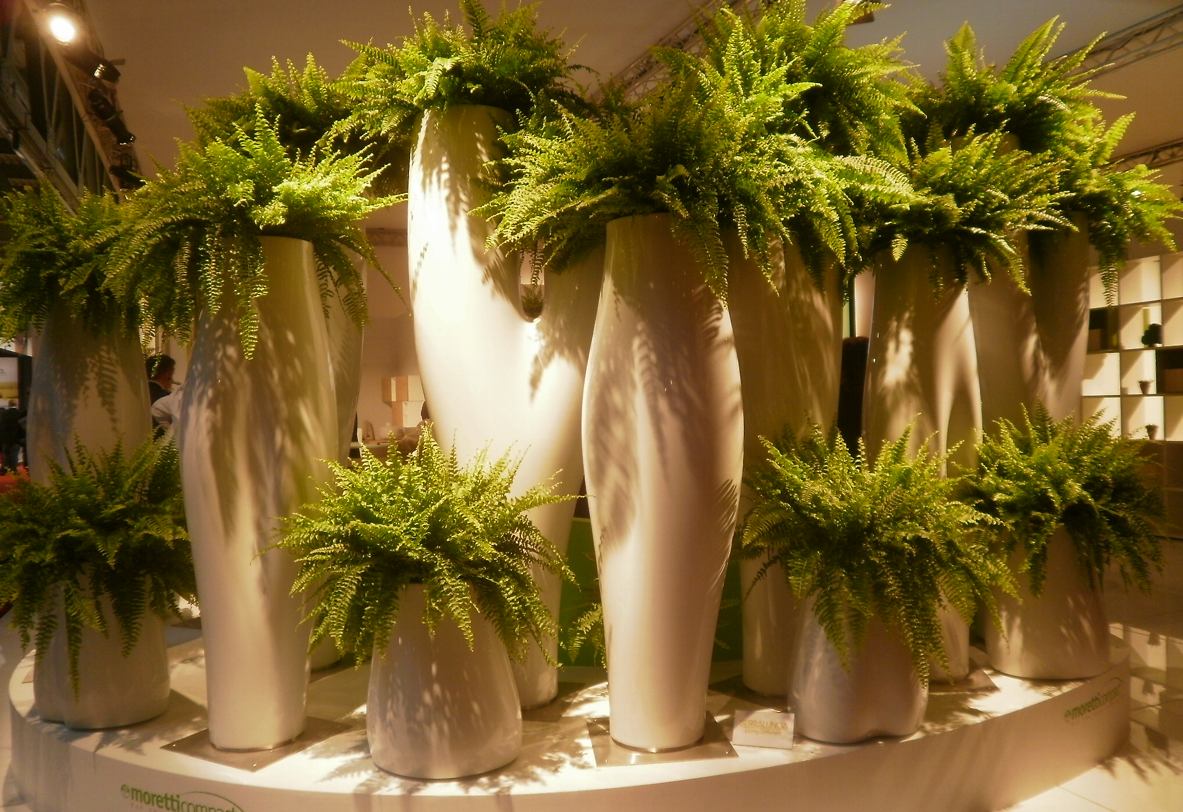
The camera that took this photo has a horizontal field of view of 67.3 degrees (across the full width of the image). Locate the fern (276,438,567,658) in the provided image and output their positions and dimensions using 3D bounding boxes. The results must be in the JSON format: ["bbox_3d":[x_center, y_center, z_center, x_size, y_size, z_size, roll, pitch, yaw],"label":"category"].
[{"bbox_3d":[-0.550,0.460,2.940,0.940,0.740,0.900,-1,0,0],"label":"fern"}]

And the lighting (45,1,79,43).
[{"bbox_3d":[-3.690,-2.670,6.200,0.250,0.290,0.300,-1,22,-39],"label":"lighting"}]

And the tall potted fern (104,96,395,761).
[{"bbox_3d":[-1.008,0.068,2.680,0.860,1.870,0.850,-1,0,0],"label":"tall potted fern"}]

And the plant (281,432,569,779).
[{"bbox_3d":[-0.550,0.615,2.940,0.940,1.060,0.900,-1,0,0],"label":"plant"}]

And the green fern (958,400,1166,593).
[{"bbox_3d":[1.760,0.335,3.330,0.700,0.680,0.700,0,1,28],"label":"green fern"}]

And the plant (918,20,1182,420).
[{"bbox_3d":[1.831,-0.293,3.549,1.050,2.450,0.900,-1,0,0],"label":"plant"}]

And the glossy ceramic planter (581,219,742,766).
[{"bbox_3d":[0.214,0.224,2.611,0.460,1.500,0.440,-1,0,0],"label":"glossy ceramic planter"}]

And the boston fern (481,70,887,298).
[{"bbox_3d":[0.310,-0.740,3.000,1.300,0.800,1.150,-1,0,0],"label":"boston fern"}]

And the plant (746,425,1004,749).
[{"bbox_3d":[0.862,0.508,2.702,0.800,0.900,0.800,-1,0,0],"label":"plant"}]

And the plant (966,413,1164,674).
[{"bbox_3d":[1.724,0.476,3.272,0.760,0.920,0.760,-1,0,0],"label":"plant"}]

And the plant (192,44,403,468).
[{"bbox_3d":[-1.136,-0.176,3.479,0.920,2.360,0.920,-1,0,0],"label":"plant"}]

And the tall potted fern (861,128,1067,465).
[{"bbox_3d":[1.480,-0.030,3.660,0.950,2.220,0.920,-1,0,0],"label":"tall potted fern"}]

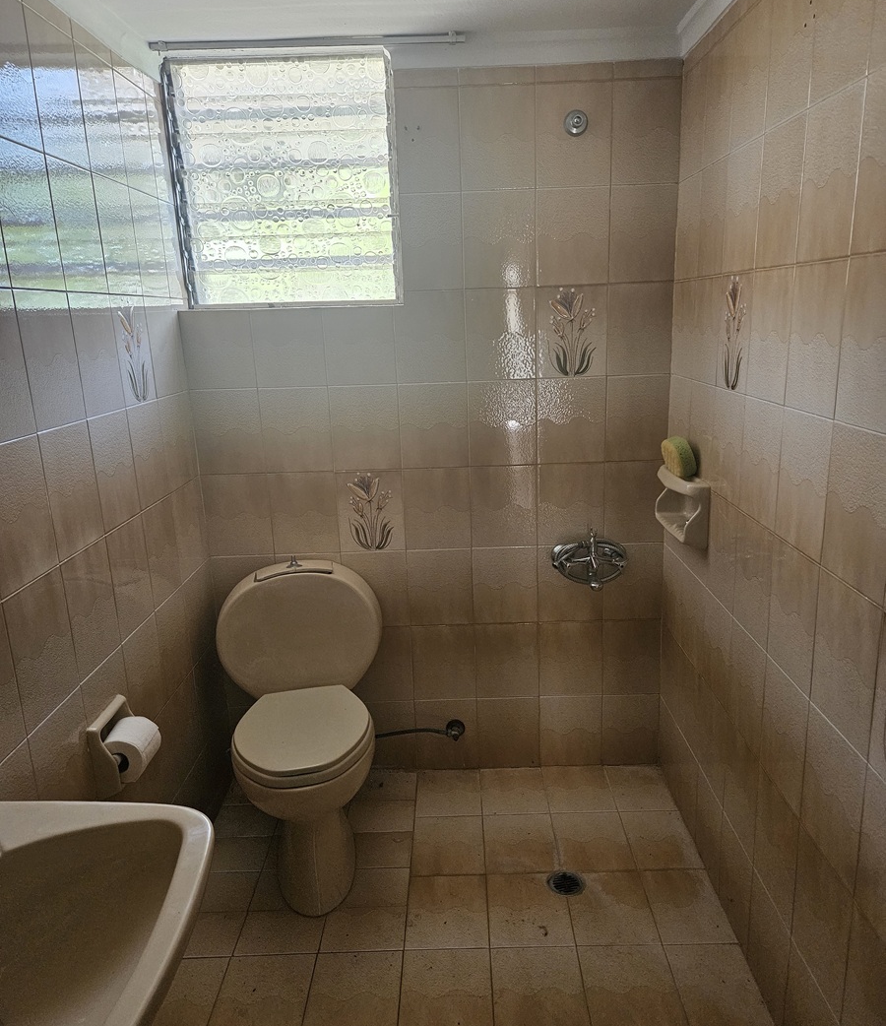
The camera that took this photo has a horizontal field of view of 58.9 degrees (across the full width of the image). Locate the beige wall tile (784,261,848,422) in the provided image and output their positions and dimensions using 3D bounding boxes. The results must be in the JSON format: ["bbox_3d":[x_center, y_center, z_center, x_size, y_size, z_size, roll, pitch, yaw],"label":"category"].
[{"bbox_3d":[0.643,-0.301,1.347,0.010,0.251,0.200,-2,14,1],"label":"beige wall tile"}]

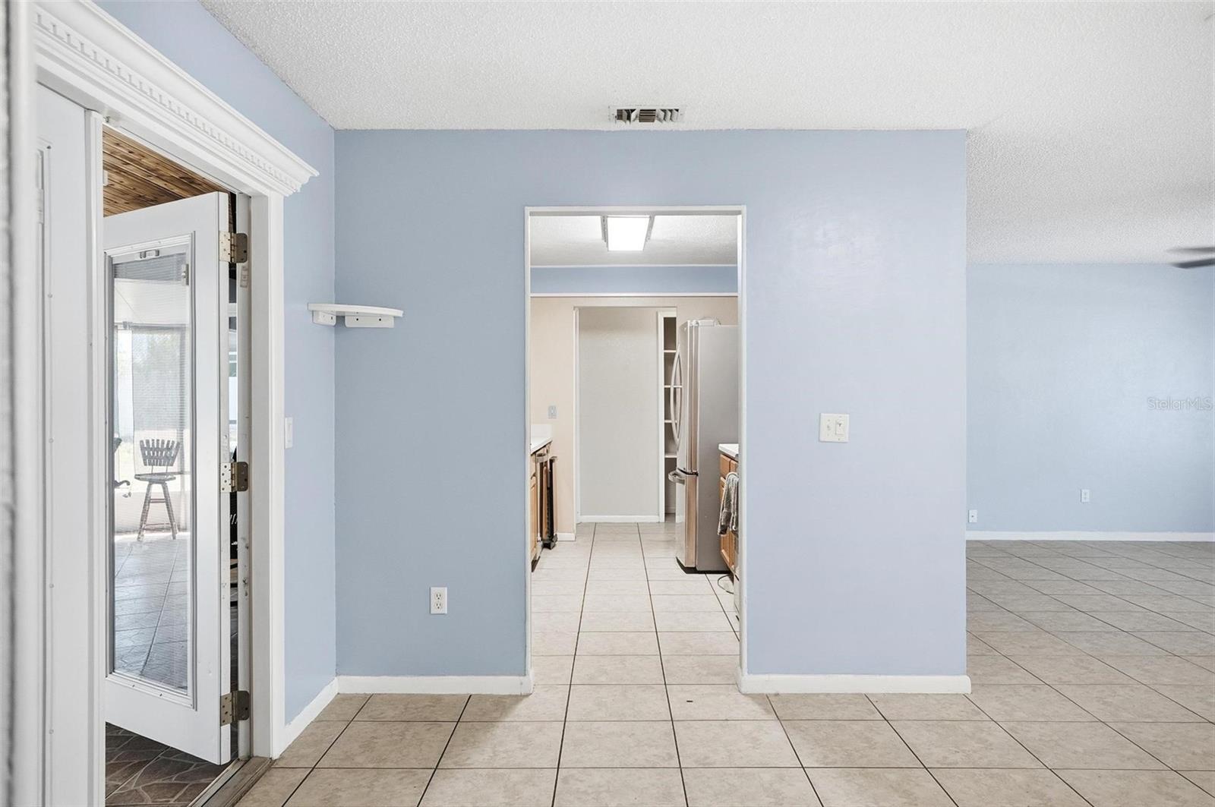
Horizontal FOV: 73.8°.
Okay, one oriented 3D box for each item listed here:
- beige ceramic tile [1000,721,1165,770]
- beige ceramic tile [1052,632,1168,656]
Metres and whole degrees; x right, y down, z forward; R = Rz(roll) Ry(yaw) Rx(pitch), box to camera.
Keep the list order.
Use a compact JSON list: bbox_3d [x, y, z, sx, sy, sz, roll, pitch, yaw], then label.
[{"bbox_3d":[1.729,1.254,2.968,0.415,0.010,0.406,0,0,0],"label":"beige ceramic tile"},{"bbox_3d":[2.570,1.239,4.151,0.414,0.010,0.402,0,0,1],"label":"beige ceramic tile"}]

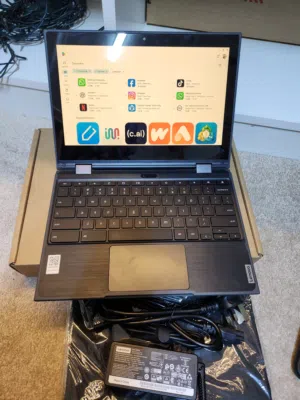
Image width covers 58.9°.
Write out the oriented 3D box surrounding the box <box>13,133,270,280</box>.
[{"bbox_3d":[-0.022,-0.006,0.475,0.367,0.072,0.253,-1,62,-4],"label":"box"}]

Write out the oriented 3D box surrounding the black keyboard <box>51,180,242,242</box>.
[{"bbox_3d":[-0.006,0.014,0.406,0.279,0.005,0.108,-1,60,-3],"label":"black keyboard"}]

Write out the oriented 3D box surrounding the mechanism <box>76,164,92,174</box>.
[{"bbox_3d":[-0.110,-0.050,0.440,0.025,0.011,0.017,-1,95,-3],"label":"mechanism"}]

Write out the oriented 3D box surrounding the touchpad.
[{"bbox_3d":[-0.002,0.091,0.362,0.105,0.003,0.062,-1,60,-3],"label":"touchpad"}]

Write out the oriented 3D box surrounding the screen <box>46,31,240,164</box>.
[{"bbox_3d":[-0.009,-0.152,0.418,0.288,0.197,0.008,0,17,-2],"label":"screen"}]

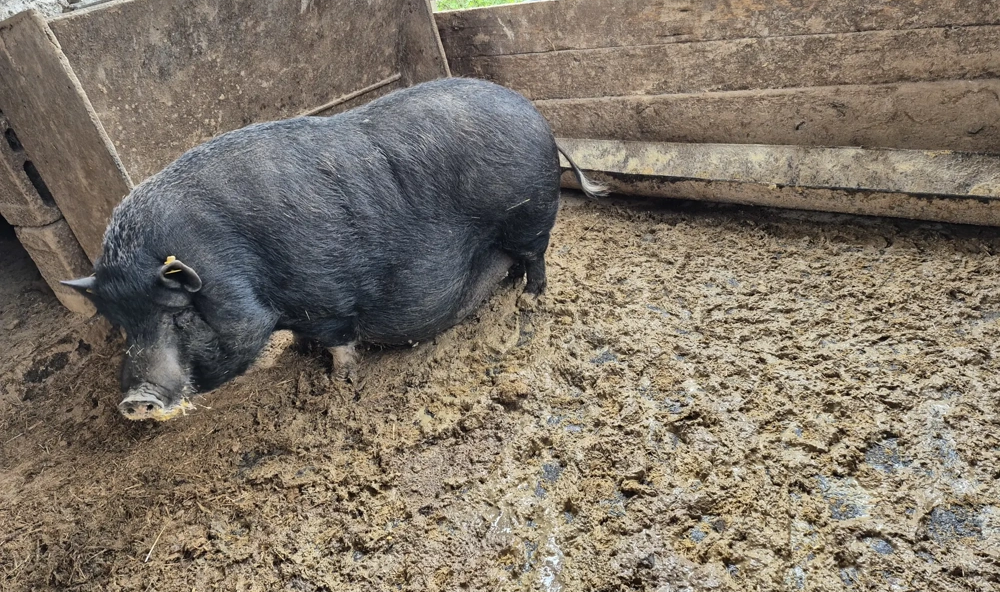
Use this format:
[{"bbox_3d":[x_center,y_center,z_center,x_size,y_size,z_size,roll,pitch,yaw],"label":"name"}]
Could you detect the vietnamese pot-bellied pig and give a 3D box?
[{"bbox_3d":[-0.426,-0.159,1.866,1.360,0.670,0.550,-24,30,-17],"label":"vietnamese pot-bellied pig"}]

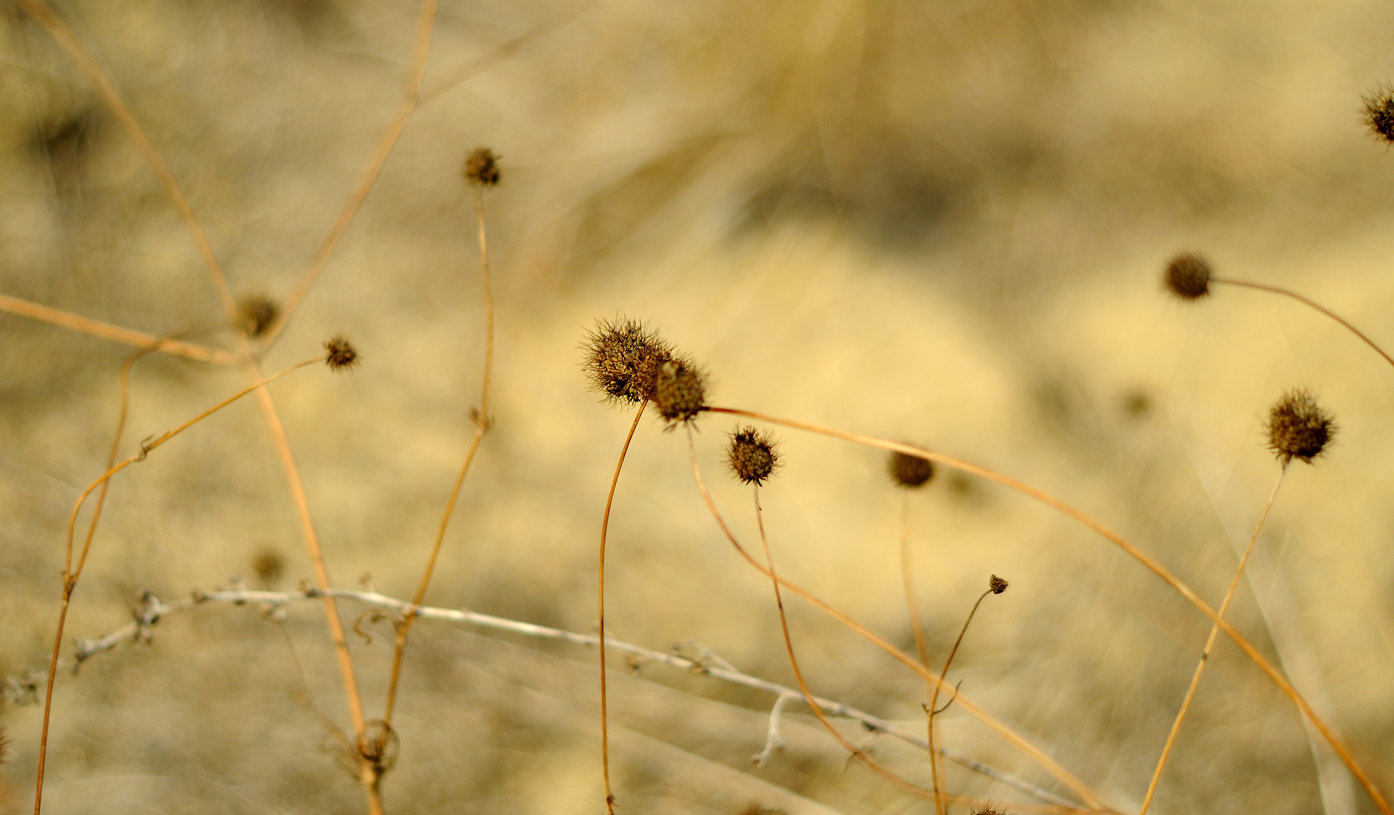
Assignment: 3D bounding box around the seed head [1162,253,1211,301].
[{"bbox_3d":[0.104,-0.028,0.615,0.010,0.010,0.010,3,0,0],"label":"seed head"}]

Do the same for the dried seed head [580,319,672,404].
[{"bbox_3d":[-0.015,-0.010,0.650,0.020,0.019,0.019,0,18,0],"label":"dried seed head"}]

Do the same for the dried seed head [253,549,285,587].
[{"bbox_3d":[-0.113,0.043,0.770,0.009,0.010,0.009,0,18,0],"label":"dried seed head"}]

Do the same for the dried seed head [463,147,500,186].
[{"bbox_3d":[-0.051,-0.057,0.685,0.009,0.009,0.009,0,18,0],"label":"dried seed head"}]

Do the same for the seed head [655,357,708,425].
[{"bbox_3d":[-0.003,-0.003,0.630,0.012,0.014,0.012,0,18,0],"label":"seed head"}]

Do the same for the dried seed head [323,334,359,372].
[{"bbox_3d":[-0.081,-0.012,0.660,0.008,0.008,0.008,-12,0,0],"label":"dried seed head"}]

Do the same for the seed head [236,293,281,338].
[{"bbox_3d":[-0.108,-0.023,0.715,0.011,0.011,0.011,0,18,0],"label":"seed head"}]

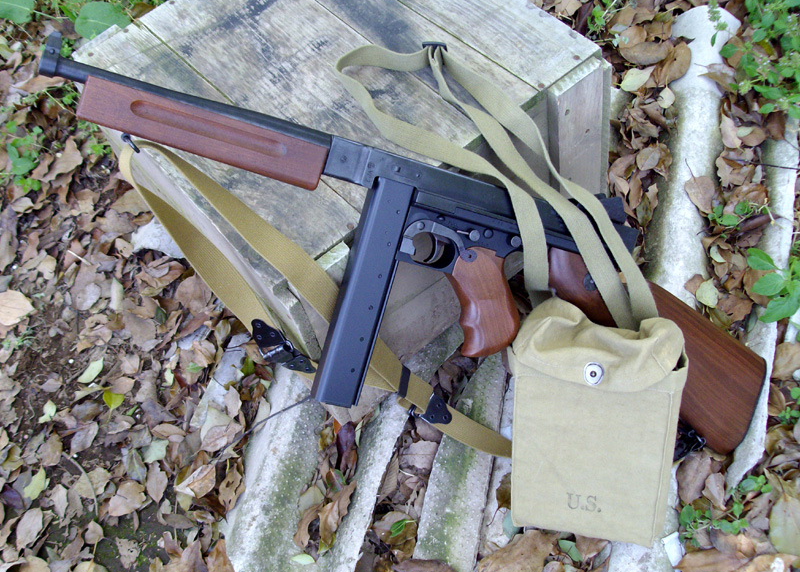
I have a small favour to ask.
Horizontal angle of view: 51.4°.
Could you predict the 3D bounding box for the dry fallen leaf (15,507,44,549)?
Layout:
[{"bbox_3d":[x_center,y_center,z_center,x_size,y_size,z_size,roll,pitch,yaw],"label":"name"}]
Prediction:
[{"bbox_3d":[-0.450,0.294,1.009,0.033,0.011,0.053,2,53,11],"label":"dry fallen leaf"}]

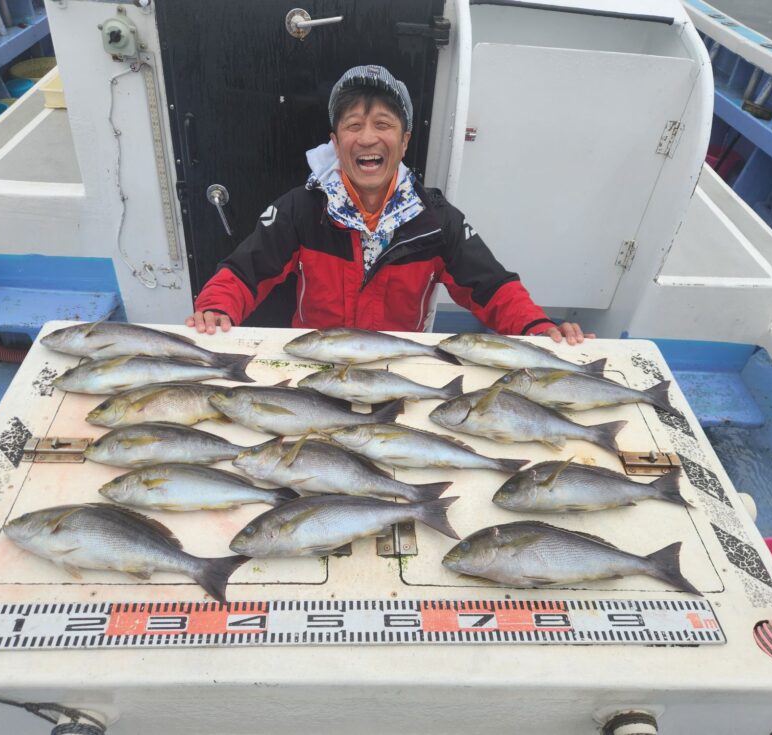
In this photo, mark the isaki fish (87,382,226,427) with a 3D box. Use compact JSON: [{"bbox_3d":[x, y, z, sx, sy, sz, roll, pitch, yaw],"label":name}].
[{"bbox_3d":[-0.323,0.051,1.093,0.337,0.041,0.080,-9,43,-15],"label":"isaki fish"}]

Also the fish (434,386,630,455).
[{"bbox_3d":[0.250,0.086,1.121,0.356,0.051,0.114,5,41,-1],"label":"fish"}]

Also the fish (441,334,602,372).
[{"bbox_3d":[0.264,-0.024,1.236,0.328,0.044,0.087,6,41,1],"label":"fish"}]

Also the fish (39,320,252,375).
[{"bbox_3d":[-0.430,-0.041,1.185,0.386,0.045,0.093,5,41,0],"label":"fish"}]

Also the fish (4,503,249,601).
[{"bbox_3d":[-0.352,0.235,0.872,0.337,0.053,0.102,9,41,5],"label":"fish"}]

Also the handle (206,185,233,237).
[{"bbox_3d":[-0.473,-0.442,1.838,0.062,0.139,0.045,1,41,-4],"label":"handle"}]

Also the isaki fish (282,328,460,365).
[{"bbox_3d":[-0.024,-0.041,1.236,0.338,0.050,0.088,0,41,-6],"label":"isaki fish"}]

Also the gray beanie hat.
[{"bbox_3d":[-0.032,-0.597,1.450,0.182,0.137,0.220,3,23,-3],"label":"gray beanie hat"}]

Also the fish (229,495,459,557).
[{"bbox_3d":[-0.048,0.220,0.937,0.347,0.050,0.097,-6,42,-12],"label":"fish"}]

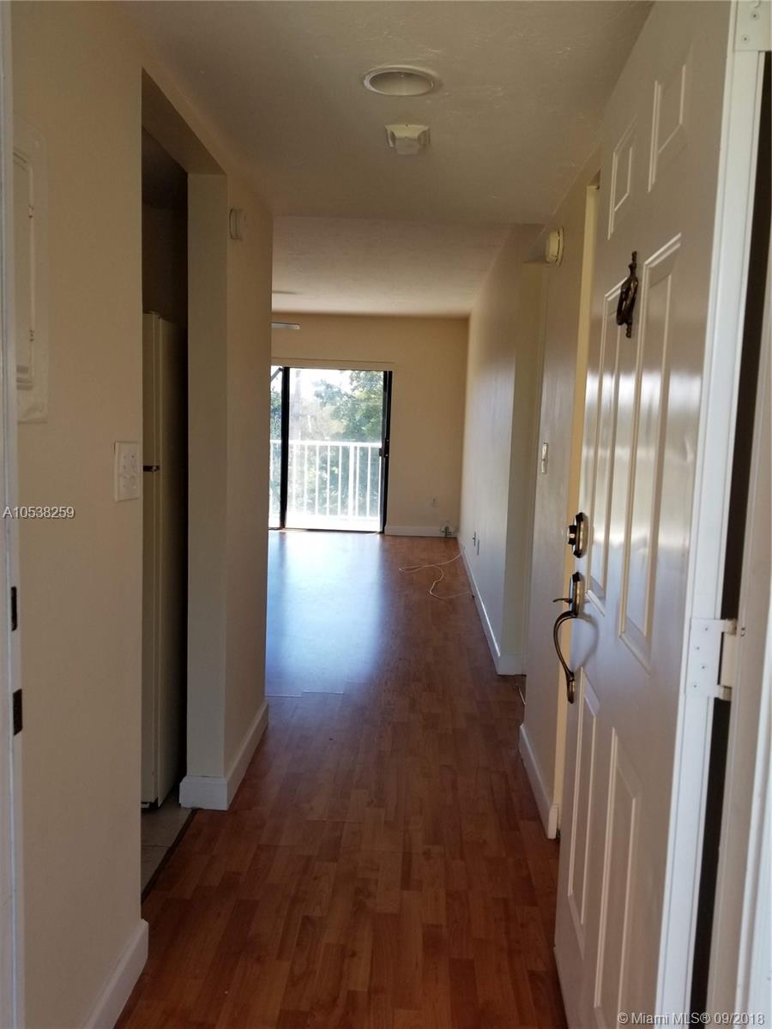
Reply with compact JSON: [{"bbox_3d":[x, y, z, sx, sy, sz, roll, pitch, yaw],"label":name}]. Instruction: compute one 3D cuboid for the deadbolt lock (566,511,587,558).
[{"bbox_3d":[0.439,0.046,1.790,0.040,0.100,0.065,2,6,5],"label":"deadbolt lock"}]

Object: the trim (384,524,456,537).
[{"bbox_3d":[0.444,0.209,9.507,0.900,0.110,0.018,2,6,2],"label":"trim"}]

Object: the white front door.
[{"bbox_3d":[0.447,0.139,1.423,0.045,2.037,0.887,2,6,5],"label":"white front door"}]

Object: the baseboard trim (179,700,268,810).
[{"bbox_3d":[-0.606,0.908,2.984,0.172,0.104,0.735,2,6,2],"label":"baseboard trim"}]

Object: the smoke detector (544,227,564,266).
[{"bbox_3d":[0.595,-0.948,2.732,0.050,0.128,0.128,2,6,2],"label":"smoke detector"}]

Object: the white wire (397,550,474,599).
[{"bbox_3d":[0.446,0.518,7.141,0.659,0.025,2.336,2,6,2],"label":"white wire"}]

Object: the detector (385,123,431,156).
[{"bbox_3d":[0.060,-1.047,2.163,0.122,0.045,0.120,2,6,2],"label":"detector"}]

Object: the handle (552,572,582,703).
[{"bbox_3d":[0.424,0.291,1.818,0.053,0.300,0.060,2,6,5],"label":"handle"}]

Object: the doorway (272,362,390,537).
[{"bbox_3d":[-1.144,-0.808,9.557,2.400,1.999,0.100,2,6,2],"label":"doorway"}]

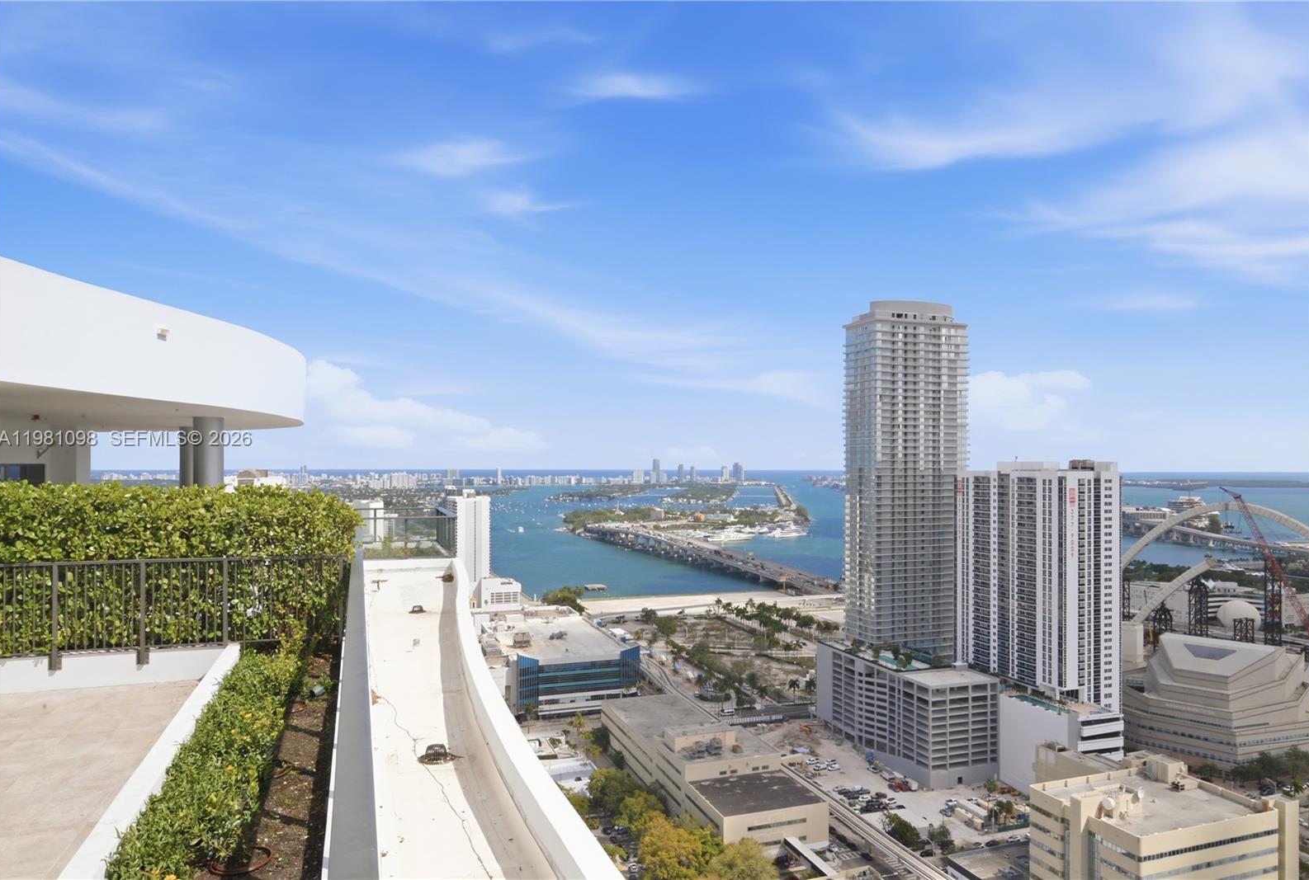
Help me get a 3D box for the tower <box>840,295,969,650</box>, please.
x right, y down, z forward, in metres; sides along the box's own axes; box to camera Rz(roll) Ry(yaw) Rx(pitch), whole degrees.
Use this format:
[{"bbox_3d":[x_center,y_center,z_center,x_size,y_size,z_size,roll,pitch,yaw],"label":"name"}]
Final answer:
[{"bbox_3d":[121.290,16.970,408.340,53.500,162.000,25.500,1,-2,-19],"label":"tower"}]

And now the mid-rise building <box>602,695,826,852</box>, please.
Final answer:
[{"bbox_3d":[15.880,119.860,324.480,36.000,23.000,134.000,1,-2,-19],"label":"mid-rise building"}]

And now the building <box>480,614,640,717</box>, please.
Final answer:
[{"bbox_3d":[-54.830,122.490,470.230,65.000,27.000,120.000,1,-2,-19],"label":"building"}]

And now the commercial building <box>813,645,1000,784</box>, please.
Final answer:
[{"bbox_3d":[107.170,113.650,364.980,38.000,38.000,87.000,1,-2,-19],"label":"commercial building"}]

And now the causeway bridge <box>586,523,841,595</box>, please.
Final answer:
[{"bbox_3d":[47.800,148.610,1150.550,63.000,22.000,745.000,1,-2,-19],"label":"causeway bridge"}]

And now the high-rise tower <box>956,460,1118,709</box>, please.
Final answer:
[{"bbox_3d":[149.570,53.810,331.750,25.500,90.500,58.500,1,-2,-19],"label":"high-rise tower"}]

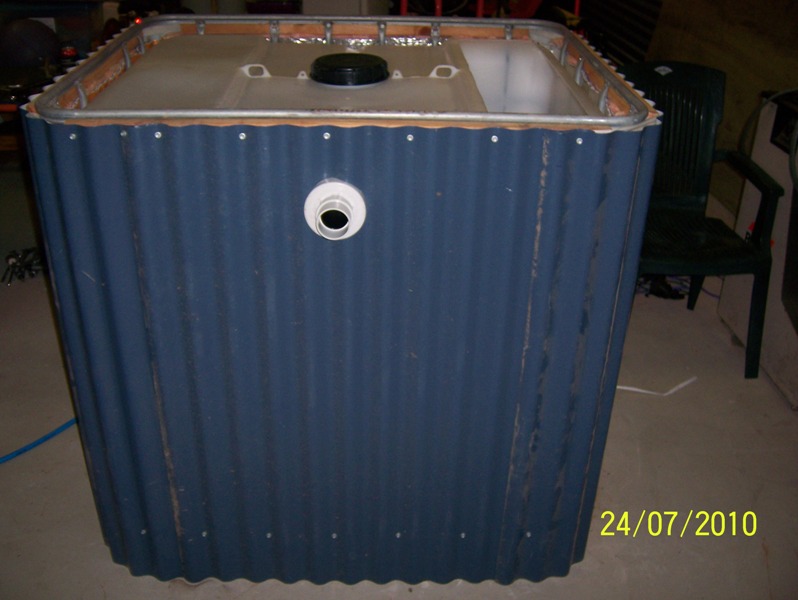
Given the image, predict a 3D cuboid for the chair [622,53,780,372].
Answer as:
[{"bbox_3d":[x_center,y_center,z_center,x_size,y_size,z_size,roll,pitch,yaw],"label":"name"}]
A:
[{"bbox_3d":[0.970,-0.280,2.900,0.580,0.935,0.610,-1,29,-5],"label":"chair"}]

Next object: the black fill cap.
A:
[{"bbox_3d":[-0.114,-0.542,1.955,0.184,0.041,0.184,1,29,-2],"label":"black fill cap"}]

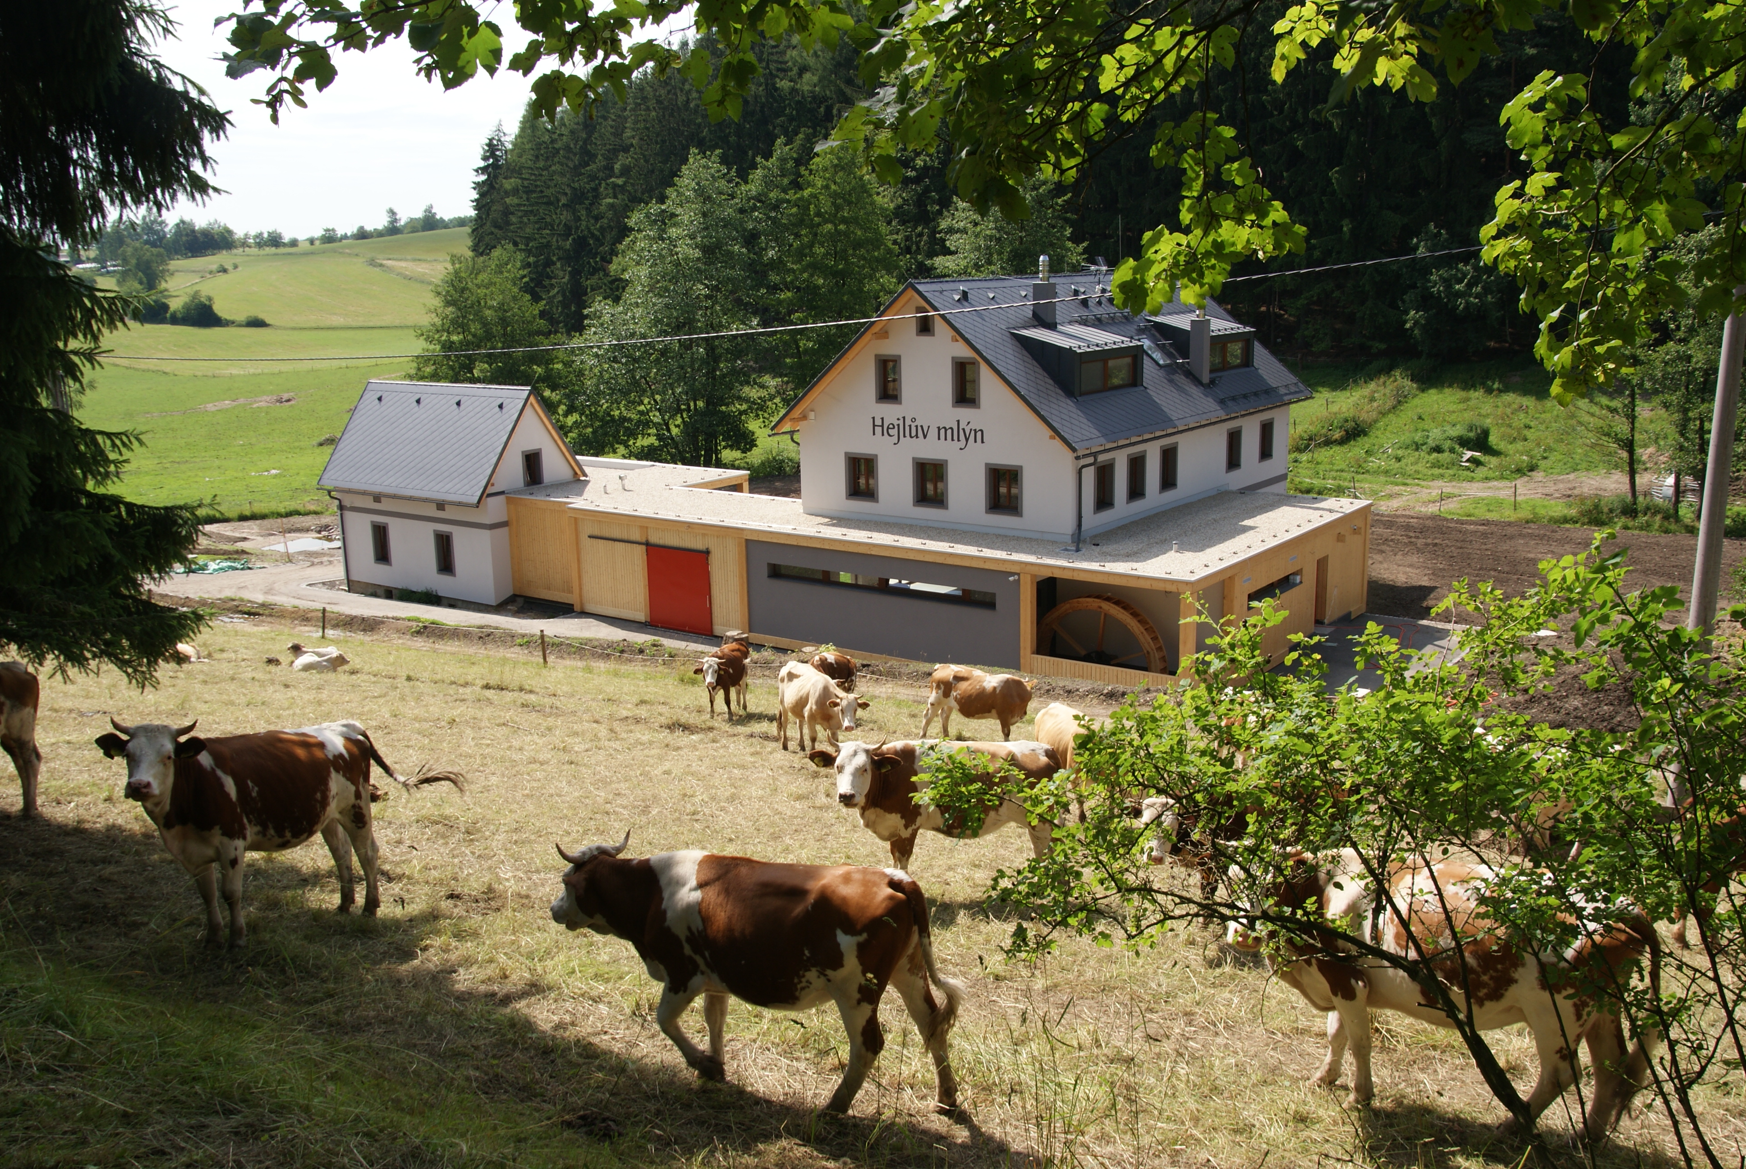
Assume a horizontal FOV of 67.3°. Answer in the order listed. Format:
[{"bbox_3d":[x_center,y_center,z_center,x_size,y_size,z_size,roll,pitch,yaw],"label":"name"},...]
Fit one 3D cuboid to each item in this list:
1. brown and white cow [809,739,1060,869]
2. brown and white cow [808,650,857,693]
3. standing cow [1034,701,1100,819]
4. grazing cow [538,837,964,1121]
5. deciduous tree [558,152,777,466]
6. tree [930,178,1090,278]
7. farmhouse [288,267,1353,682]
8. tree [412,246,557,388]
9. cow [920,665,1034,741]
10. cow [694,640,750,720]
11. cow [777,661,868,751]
[{"bbox_3d":[0.649,2.242,12.350,2.250,1.450,0.700,0,11,-26],"label":"brown and white cow"},{"bbox_3d":[-0.747,1.946,25.200,0.680,1.400,2.100,5,7,27],"label":"brown and white cow"},{"bbox_3d":[2.688,2.412,16.400,0.680,1.420,2.200,-7,10,-24],"label":"standing cow"},{"bbox_3d":[-0.723,2.197,7.680,2.420,1.430,0.700,5,14,19],"label":"grazing cow"},{"bbox_3d":[-11.031,-14.763,73.961,11.500,17.795,11.500,-2,13,0],"label":"deciduous tree"},{"bbox_3d":[8.051,-16.707,79.761,9.400,15.983,9.400,-2,13,0],"label":"tree"},{"bbox_3d":[-1.356,-5.888,50.177,37.760,11.680,21.520,8,16,37],"label":"farmhouse"},{"bbox_3d":[-25.239,-15.083,86.506,9.400,13.669,9.400,-2,13,0],"label":"tree"},{"bbox_3d":[1.935,2.213,24.000,2.100,1.400,0.650,2,12,-10],"label":"cow"},{"bbox_3d":[-2.848,1.783,25.000,0.650,1.400,2.200,2,6,14],"label":"cow"},{"bbox_3d":[-0.741,1.982,19.500,0.720,1.420,2.200,-7,10,-24],"label":"cow"}]

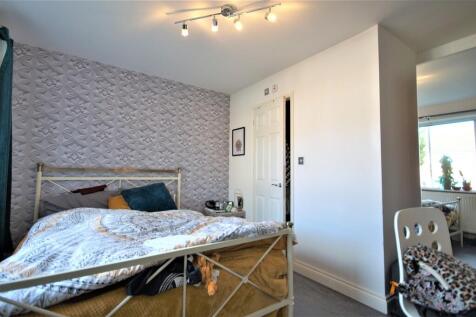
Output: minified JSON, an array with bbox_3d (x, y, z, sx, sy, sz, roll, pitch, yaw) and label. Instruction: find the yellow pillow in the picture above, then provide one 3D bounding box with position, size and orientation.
[{"bbox_3d":[-1.127,0.541,2.235,0.420,0.360,0.140,2,-38,-37],"label":"yellow pillow"}]

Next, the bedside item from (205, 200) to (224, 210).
[{"bbox_3d":[-0.335,0.670,3.015,0.220,0.125,0.170,2,-3,-37],"label":"bedside item"}]

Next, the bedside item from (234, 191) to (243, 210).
[{"bbox_3d":[0.012,0.614,3.092,0.100,0.275,0.090,2,-3,-37],"label":"bedside item"}]

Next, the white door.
[{"bbox_3d":[0.393,0.283,2.687,0.050,1.990,0.650,1,-3,-28],"label":"white door"}]

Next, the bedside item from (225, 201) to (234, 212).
[{"bbox_3d":[-0.121,0.687,3.013,0.120,0.155,0.070,2,-3,-37],"label":"bedside item"}]

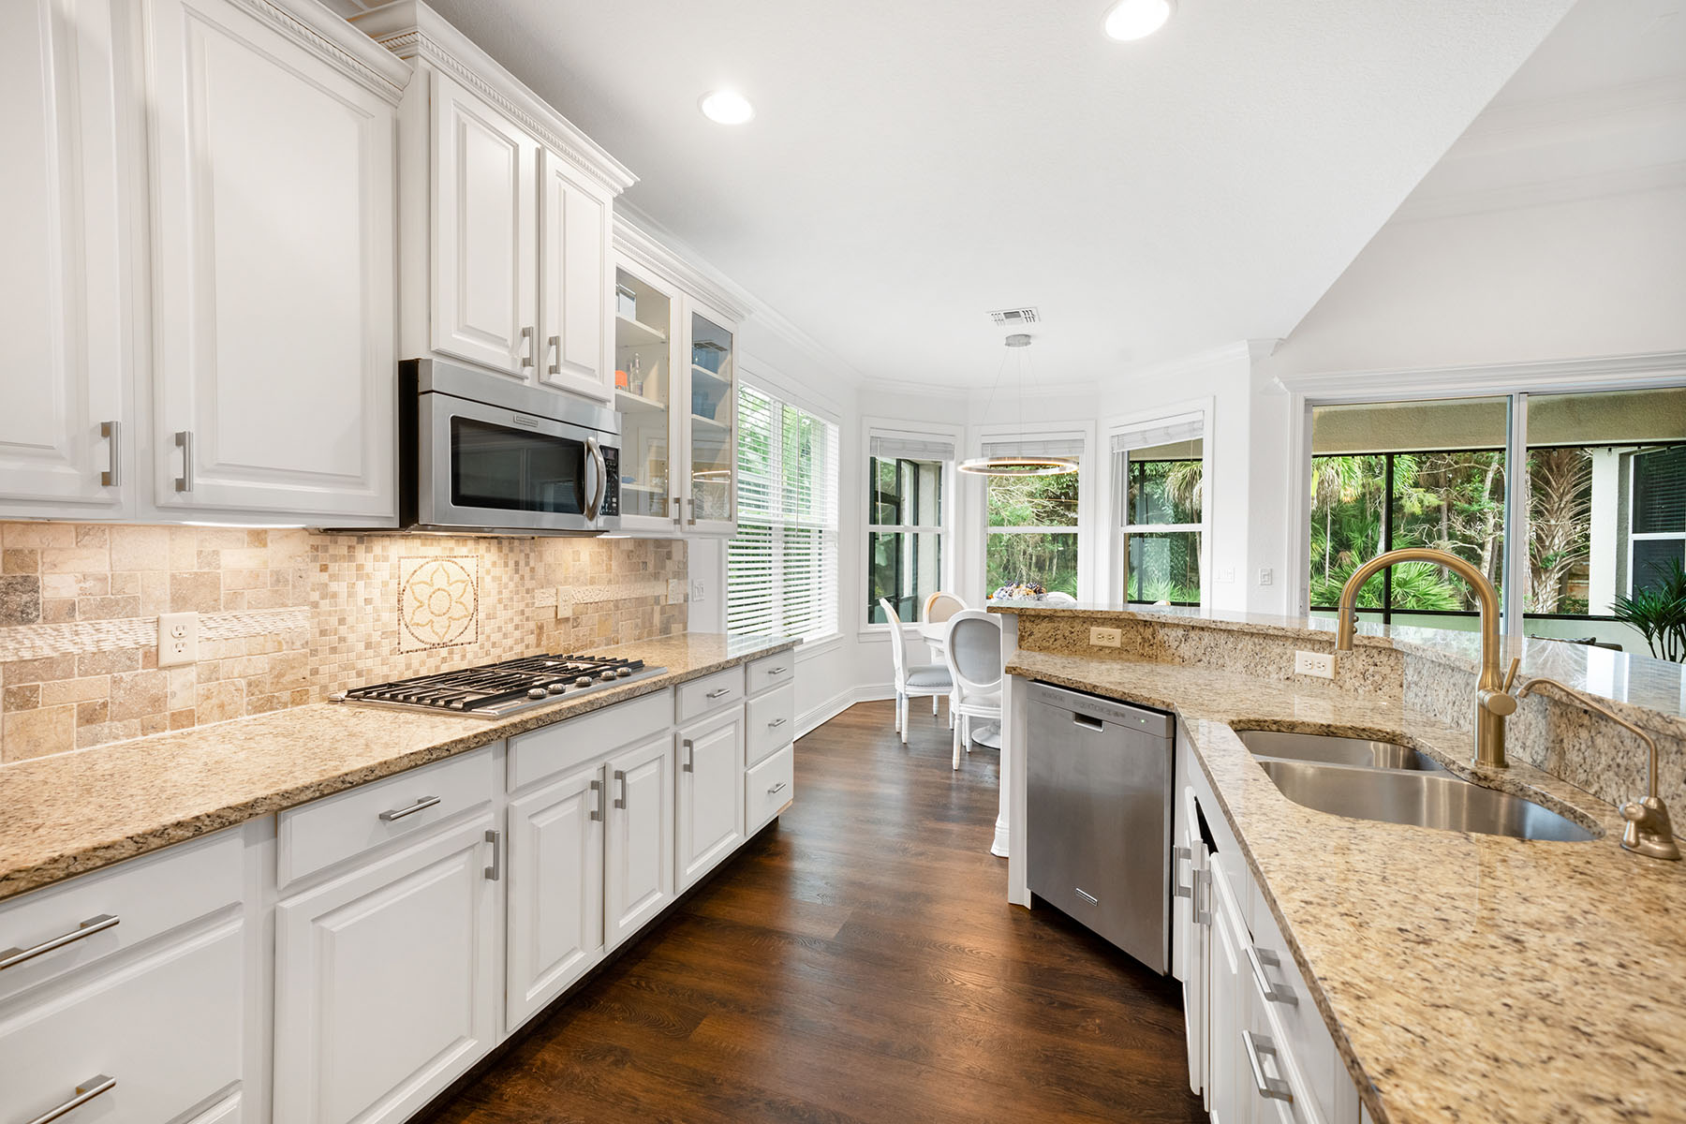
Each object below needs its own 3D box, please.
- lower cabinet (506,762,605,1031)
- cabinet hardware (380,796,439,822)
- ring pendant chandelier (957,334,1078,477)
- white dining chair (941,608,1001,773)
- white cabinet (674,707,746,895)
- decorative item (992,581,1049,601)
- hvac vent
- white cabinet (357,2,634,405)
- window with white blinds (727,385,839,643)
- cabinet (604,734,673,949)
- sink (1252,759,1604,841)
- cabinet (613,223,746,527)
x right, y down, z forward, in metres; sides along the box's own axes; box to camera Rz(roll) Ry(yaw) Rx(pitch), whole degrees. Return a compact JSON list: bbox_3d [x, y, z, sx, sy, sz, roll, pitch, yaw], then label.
[{"bbox_3d":[-1.044,0.894,2.021,0.580,0.585,0.380,0,1,19],"label":"lower cabinet"},{"bbox_3d":[-0.911,0.518,1.482,0.034,0.014,0.120,0,1,19],"label":"cabinet hardware"},{"bbox_3d":[1.265,-1.158,5.069,0.870,0.990,0.870,0,1,0],"label":"ring pendant chandelier"},{"bbox_3d":[0.908,0.784,4.321,0.500,0.980,0.600,1,1,29],"label":"white dining chair"},{"bbox_3d":[-0.769,0.888,2.830,0.580,0.580,0.550,0,1,19],"label":"white cabinet"},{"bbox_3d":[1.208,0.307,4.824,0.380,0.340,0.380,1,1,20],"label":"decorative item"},{"bbox_3d":[1.098,-1.537,4.445,0.300,0.030,0.270,1,1,20],"label":"hvac vent"},{"bbox_3d":[-1.094,-0.946,2.186,0.460,0.830,0.840,1,1,20],"label":"white cabinet"},{"bbox_3d":[-0.344,-0.257,5.036,0.100,1.760,2.030,0,1,19],"label":"window with white blinds"},{"bbox_3d":[-0.921,0.890,2.381,0.580,0.585,0.382,0,1,19],"label":"cabinet"},{"bbox_3d":[0.984,0.528,1.255,0.430,0.220,0.390,0,1,19],"label":"sink"},{"bbox_3d":[-0.859,-0.690,3.158,0.380,1.140,1.120,0,1,19],"label":"cabinet"}]

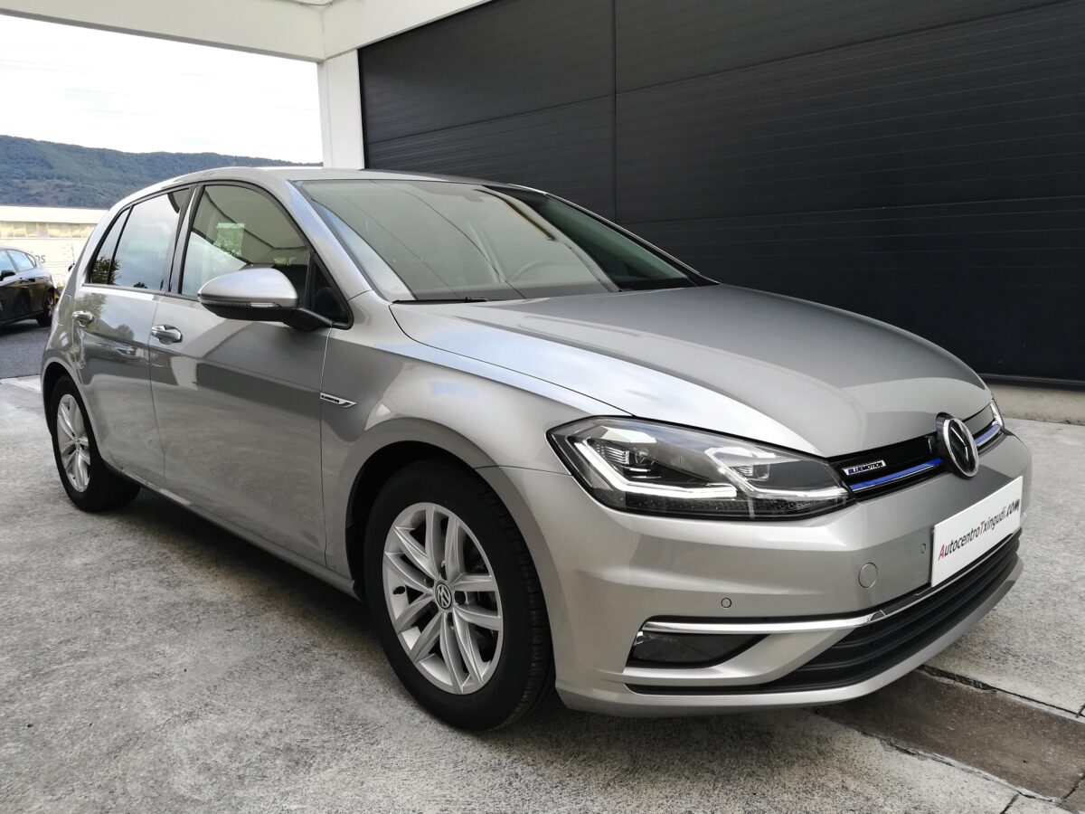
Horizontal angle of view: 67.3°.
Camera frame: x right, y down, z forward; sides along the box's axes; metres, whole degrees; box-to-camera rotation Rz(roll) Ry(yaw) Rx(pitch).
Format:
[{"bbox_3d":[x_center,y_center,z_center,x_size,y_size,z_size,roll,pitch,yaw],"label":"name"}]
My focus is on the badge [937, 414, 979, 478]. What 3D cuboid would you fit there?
[{"bbox_3d":[0.942,0.094,1.866,0.148,0.150,0.045,-10,-11,-45],"label":"badge"}]

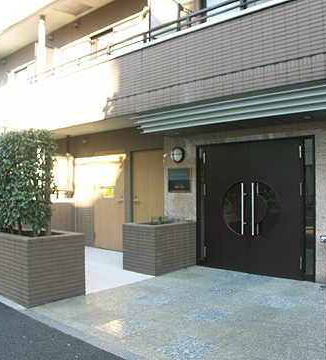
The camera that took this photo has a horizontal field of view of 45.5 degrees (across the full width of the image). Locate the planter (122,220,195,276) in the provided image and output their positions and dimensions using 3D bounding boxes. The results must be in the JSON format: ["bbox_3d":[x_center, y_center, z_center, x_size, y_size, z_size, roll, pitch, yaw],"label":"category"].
[{"bbox_3d":[-0.038,1.173,6.932,0.785,0.795,1.162,-1,-2,41],"label":"planter"}]

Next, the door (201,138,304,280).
[{"bbox_3d":[1.428,0.472,6.483,1.825,2.145,0.070,-1,-2,41],"label":"door"}]

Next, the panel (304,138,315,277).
[{"bbox_3d":[2.194,0.406,5.815,0.160,2.065,0.060,-1,-2,41],"label":"panel"}]

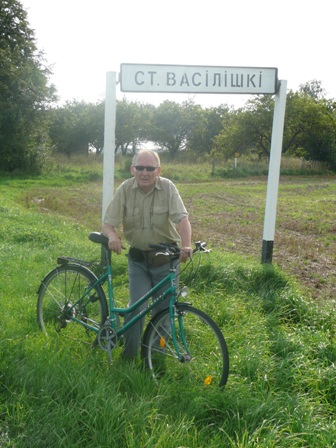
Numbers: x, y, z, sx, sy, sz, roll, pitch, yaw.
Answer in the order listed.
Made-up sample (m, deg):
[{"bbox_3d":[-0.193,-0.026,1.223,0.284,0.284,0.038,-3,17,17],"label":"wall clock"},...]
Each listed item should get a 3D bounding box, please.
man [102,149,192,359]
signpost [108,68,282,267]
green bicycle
[{"bbox_3d":[-0.155,0.255,5.430,0.630,1.610,0.550,2,5,12],"label":"man"},{"bbox_3d":[0.300,-0.575,8.300,2.100,2.300,0.160,0,5,-20],"label":"signpost"},{"bbox_3d":[-0.270,0.591,5.141,1.760,1.030,0.580,15,7,38],"label":"green bicycle"}]

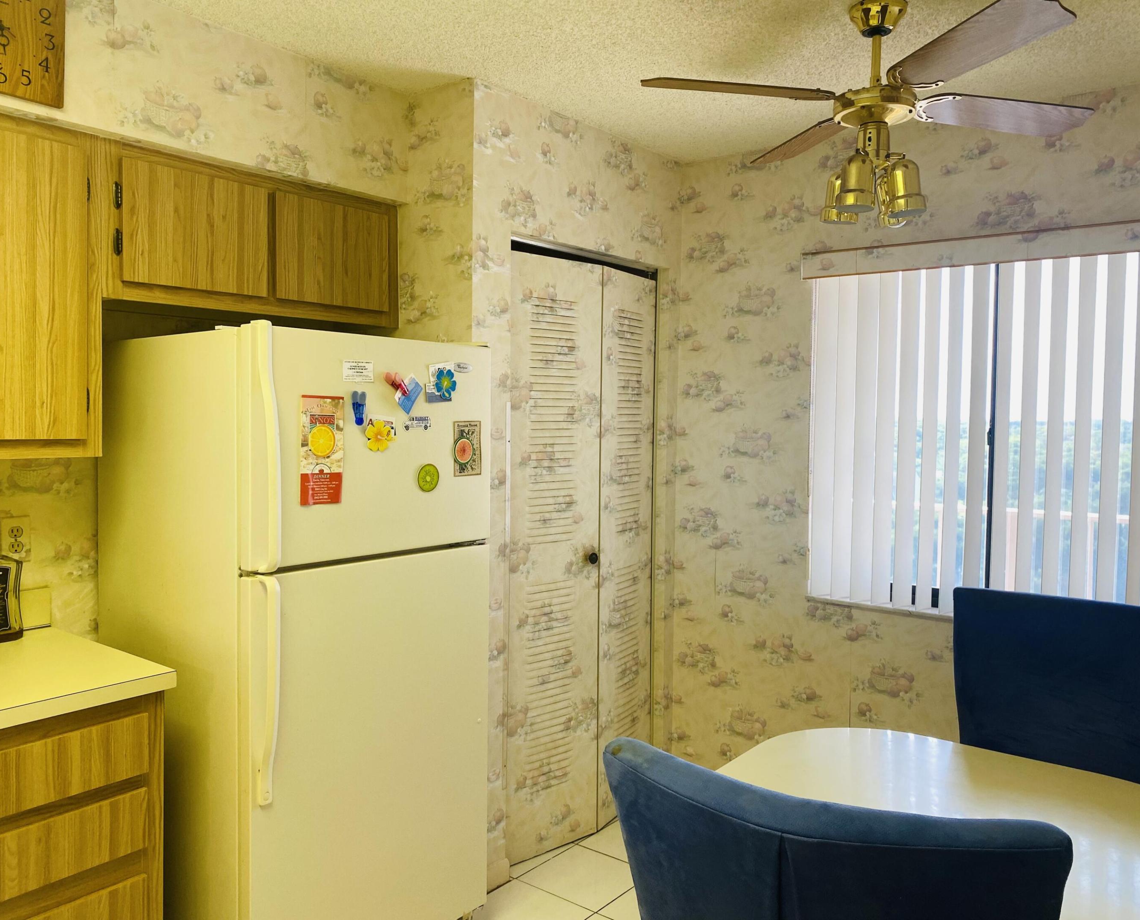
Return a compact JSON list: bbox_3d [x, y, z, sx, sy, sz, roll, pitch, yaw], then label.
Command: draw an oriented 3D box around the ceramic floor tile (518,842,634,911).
[{"bbox_3d":[0.048,1.342,2.960,0.313,0.010,0.313,3,4,38],"label":"ceramic floor tile"}]

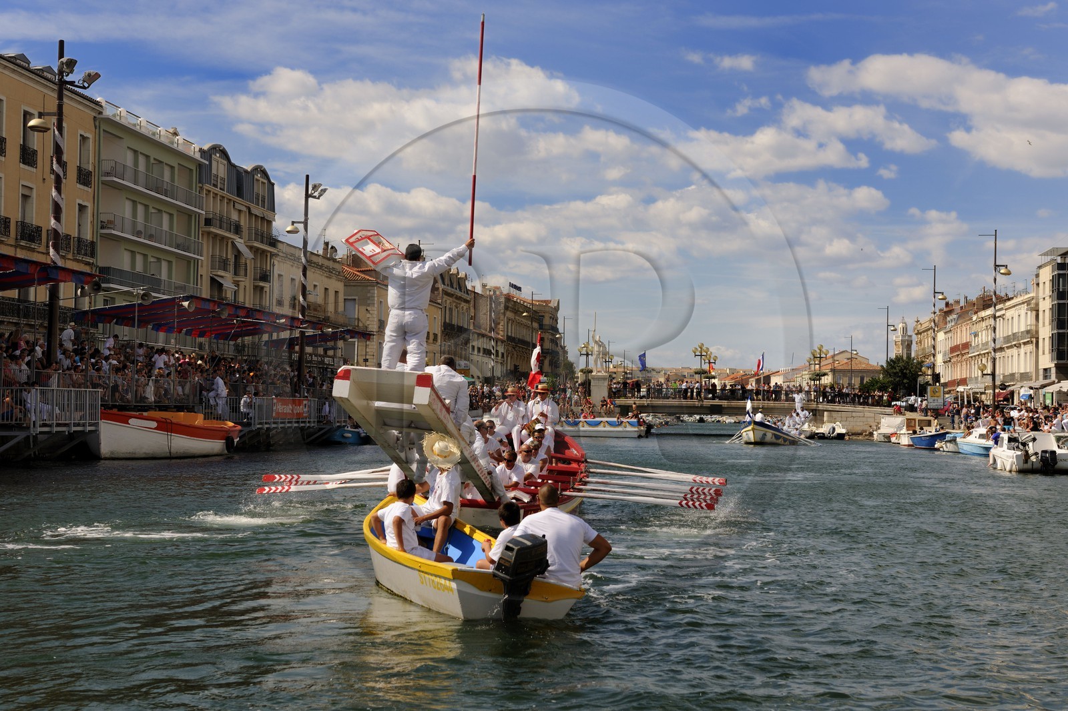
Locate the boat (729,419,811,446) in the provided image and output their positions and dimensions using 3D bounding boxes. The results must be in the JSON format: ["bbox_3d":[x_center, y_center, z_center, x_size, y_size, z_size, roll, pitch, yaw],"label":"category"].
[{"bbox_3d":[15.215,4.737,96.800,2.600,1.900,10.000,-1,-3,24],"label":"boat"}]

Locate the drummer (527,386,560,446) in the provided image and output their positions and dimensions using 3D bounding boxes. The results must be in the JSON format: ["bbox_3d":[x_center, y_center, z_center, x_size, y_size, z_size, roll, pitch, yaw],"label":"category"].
[{"bbox_3d":[0.159,1.192,27.900,0.620,1.300,0.750,0,-2,7],"label":"drummer"}]

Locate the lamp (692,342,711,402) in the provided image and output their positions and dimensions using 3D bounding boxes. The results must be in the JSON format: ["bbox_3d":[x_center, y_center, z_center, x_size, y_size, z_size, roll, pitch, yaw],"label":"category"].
[{"bbox_3d":[15.319,1.510,141.000,1.600,5.500,1.600,1,-2,8],"label":"lamp"}]

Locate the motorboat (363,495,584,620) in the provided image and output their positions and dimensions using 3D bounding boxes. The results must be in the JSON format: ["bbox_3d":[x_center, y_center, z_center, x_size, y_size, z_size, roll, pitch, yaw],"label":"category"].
[{"bbox_3d":[-0.774,1.769,14.100,1.440,0.880,4.300,8,-4,-17],"label":"motorboat"}]

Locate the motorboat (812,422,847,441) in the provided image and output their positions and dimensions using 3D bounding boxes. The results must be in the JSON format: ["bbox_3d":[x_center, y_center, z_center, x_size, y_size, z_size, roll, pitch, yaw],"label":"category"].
[{"bbox_3d":[23.467,5.950,122.000,2.300,1.500,5.200,1,-2,8],"label":"motorboat"}]

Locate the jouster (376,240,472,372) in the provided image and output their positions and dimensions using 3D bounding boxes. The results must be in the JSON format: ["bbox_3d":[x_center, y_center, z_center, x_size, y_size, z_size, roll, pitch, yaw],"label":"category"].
[{"bbox_3d":[-1.440,-0.650,20.600,1.280,1.820,0.500,1,-2,-2],"label":"jouster"}]

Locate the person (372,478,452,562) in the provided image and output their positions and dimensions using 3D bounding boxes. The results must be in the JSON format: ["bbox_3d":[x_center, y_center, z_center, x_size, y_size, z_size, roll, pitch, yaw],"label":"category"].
[{"bbox_3d":[-1.090,1.660,14.300,0.720,1.080,0.460,2,-2,-28],"label":"person"}]

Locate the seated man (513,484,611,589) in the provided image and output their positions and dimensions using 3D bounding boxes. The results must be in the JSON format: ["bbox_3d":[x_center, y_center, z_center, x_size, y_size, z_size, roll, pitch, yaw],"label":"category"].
[{"bbox_3d":[0.200,1.740,13.500,0.720,1.220,0.750,1,-2,-16],"label":"seated man"}]

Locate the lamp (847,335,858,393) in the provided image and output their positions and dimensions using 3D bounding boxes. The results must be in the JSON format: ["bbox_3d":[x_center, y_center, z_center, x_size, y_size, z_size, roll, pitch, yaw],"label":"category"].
[{"bbox_3d":[48.444,3.629,235.000,2.000,12.600,0.750,1,-2,8],"label":"lamp"}]

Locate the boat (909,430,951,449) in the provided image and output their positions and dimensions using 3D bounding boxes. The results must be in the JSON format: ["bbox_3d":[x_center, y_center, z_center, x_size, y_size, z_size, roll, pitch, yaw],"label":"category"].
[{"bbox_3d":[23.186,4.996,90.500,1.600,1.100,4.400,1,-2,-12],"label":"boat"}]

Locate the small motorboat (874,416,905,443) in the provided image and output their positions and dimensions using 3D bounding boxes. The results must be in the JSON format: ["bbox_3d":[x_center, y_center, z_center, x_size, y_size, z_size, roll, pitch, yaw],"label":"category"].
[{"bbox_3d":[25.961,5.442,112.500,2.000,1.900,5.000,1,-2,8],"label":"small motorboat"}]

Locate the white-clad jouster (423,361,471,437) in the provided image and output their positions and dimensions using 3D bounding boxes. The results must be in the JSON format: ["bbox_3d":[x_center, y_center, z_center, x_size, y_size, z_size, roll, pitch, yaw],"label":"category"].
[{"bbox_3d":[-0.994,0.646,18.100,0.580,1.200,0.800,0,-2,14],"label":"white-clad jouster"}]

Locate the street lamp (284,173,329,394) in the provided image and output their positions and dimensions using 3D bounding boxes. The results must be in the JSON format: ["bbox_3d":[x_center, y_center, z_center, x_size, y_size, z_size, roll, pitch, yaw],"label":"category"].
[{"bbox_3d":[-11.400,-2.830,76.300,2.200,12.200,0.900,1,-2,7],"label":"street lamp"}]

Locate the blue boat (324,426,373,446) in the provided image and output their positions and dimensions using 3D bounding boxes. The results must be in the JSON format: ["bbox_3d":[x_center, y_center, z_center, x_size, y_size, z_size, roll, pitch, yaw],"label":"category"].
[{"bbox_3d":[-8.600,3.660,70.500,1.800,1.000,4.300,2,-2,-20],"label":"blue boat"}]

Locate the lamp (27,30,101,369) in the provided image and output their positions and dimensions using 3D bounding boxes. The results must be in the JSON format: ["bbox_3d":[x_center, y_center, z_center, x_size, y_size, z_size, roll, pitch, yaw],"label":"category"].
[{"bbox_3d":[-15.059,-3.821,49.000,2.250,12.300,0.800,1,-2,8],"label":"lamp"}]

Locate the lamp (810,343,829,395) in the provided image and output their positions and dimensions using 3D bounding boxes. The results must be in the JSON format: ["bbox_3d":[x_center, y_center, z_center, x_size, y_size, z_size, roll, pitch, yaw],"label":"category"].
[{"bbox_3d":[25.400,1.560,137.000,1.550,5.150,1.550,1,-2,0],"label":"lamp"}]

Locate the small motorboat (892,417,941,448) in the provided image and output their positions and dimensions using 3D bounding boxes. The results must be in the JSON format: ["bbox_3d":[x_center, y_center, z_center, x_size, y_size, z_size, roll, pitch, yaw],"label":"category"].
[{"bbox_3d":[24.116,4.847,97.000,2.100,1.900,5.200,1,-2,8],"label":"small motorboat"}]

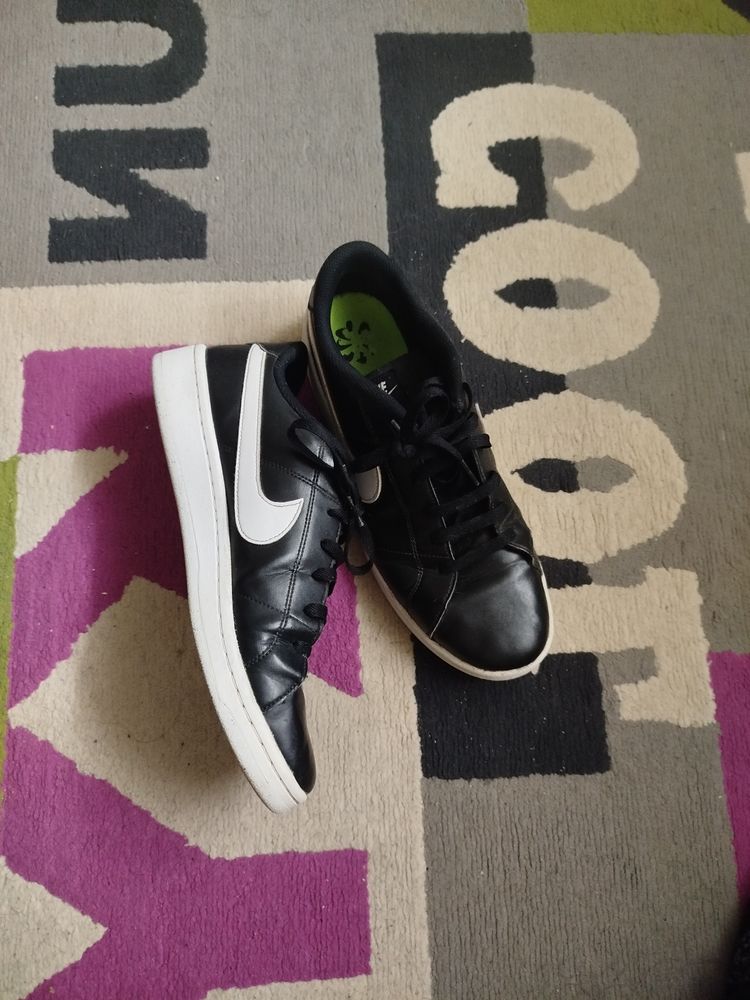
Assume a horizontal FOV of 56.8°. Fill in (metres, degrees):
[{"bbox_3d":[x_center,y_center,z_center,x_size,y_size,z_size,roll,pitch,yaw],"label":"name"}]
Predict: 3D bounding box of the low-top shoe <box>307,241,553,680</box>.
[{"bbox_3d":[0.037,-0.022,0.441,0.106,0.110,0.295,-21,81,-7],"label":"low-top shoe"}]

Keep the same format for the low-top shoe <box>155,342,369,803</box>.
[{"bbox_3d":[-0.058,0.030,0.426,0.108,0.108,0.294,-14,77,-8],"label":"low-top shoe"}]

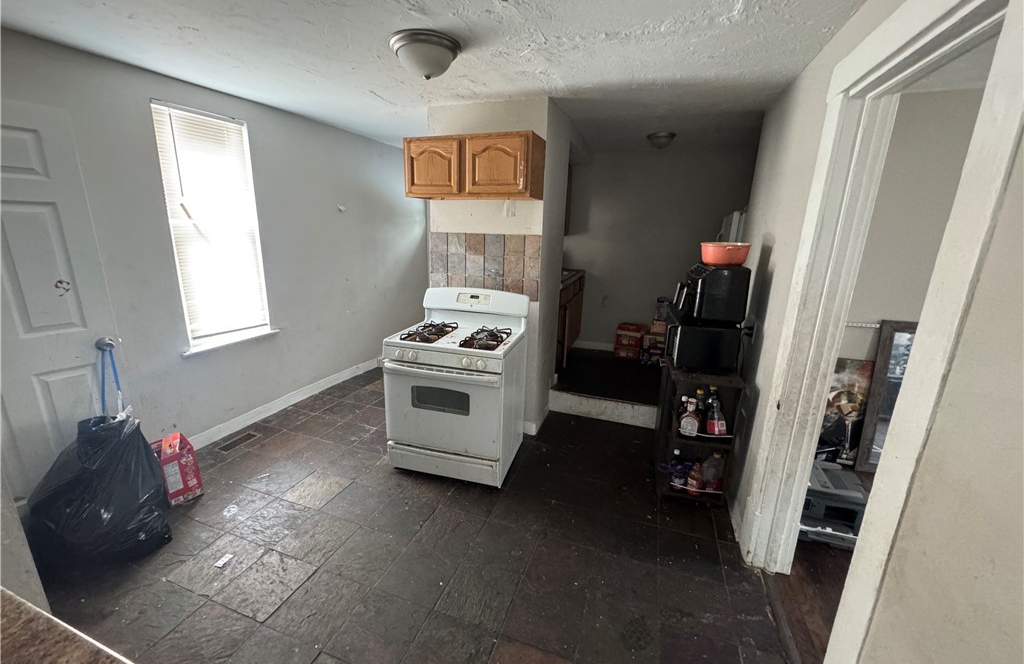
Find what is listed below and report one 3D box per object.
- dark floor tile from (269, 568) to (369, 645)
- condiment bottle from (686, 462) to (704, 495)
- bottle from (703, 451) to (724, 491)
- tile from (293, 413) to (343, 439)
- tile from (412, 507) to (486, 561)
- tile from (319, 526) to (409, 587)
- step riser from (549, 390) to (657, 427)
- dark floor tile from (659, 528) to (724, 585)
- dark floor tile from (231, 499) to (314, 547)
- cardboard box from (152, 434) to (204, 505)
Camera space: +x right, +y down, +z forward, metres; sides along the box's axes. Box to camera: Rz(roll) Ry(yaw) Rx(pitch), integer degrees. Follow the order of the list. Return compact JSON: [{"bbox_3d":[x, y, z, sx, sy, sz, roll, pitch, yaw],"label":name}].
[{"bbox_3d":[-0.833,1.189,1.798,0.303,0.010,0.303,7,15,18],"label":"dark floor tile"},{"bbox_3d":[1.122,0.880,2.519,0.082,0.220,0.070,14,19,37],"label":"condiment bottle"},{"bbox_3d":[1.241,0.849,2.557,0.115,0.268,0.110,7,16,18],"label":"bottle"},{"bbox_3d":[-1.577,0.763,3.318,0.302,0.010,0.302,7,16,18],"label":"tile"},{"bbox_3d":[-0.329,1.069,2.237,0.300,0.012,0.300,7,16,18],"label":"tile"},{"bbox_3d":[-0.724,1.114,2.068,0.300,0.013,0.300,6,15,18],"label":"tile"},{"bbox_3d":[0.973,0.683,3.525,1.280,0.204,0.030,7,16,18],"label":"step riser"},{"bbox_3d":[0.925,1.156,2.154,0.303,0.010,0.303,7,15,18],"label":"dark floor tile"},{"bbox_3d":[-1.307,1.049,2.280,0.302,0.010,0.302,7,16,18],"label":"dark floor tile"},{"bbox_3d":[-1.925,0.786,2.378,0.170,0.350,0.155,13,18,34],"label":"cardboard box"}]

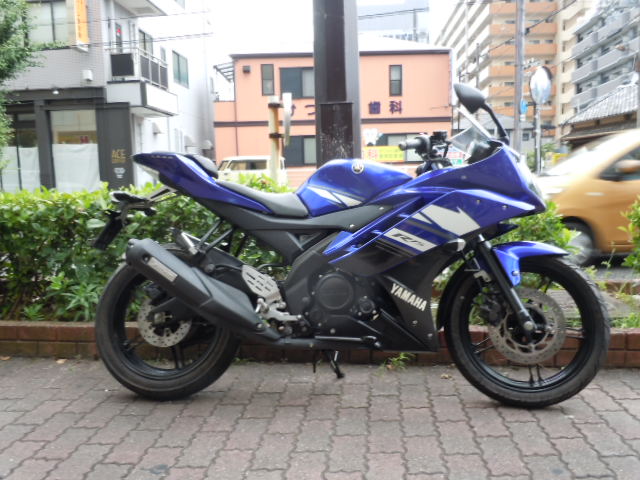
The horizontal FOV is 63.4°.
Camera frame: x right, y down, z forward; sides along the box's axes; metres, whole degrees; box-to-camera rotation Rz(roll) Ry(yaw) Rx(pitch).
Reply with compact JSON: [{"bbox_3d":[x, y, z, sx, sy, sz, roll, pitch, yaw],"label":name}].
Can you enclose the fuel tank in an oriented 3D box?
[{"bbox_3d":[0.135,-0.197,1.973,0.440,0.230,0.290,-1,-3,6],"label":"fuel tank"}]

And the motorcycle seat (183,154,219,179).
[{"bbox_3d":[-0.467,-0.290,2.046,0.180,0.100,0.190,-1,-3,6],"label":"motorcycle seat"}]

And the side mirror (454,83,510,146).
[{"bbox_3d":[0.540,-0.415,1.713,0.200,0.170,0.210,-1,-3,6],"label":"side mirror"}]

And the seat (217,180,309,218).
[{"bbox_3d":[-0.217,-0.157,2.011,0.380,0.150,0.260,-1,-3,6],"label":"seat"}]

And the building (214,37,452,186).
[{"bbox_3d":[0.626,-5.445,24.000,9.400,6.800,8.000,-1,7,2],"label":"building"}]

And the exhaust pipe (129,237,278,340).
[{"bbox_3d":[-0.421,0.175,1.814,0.600,0.145,0.125,32,1,7],"label":"exhaust pipe"}]

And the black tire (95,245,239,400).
[{"bbox_3d":[-0.599,0.315,2.028,0.610,0.610,0.130,-1,-3,6],"label":"black tire"}]

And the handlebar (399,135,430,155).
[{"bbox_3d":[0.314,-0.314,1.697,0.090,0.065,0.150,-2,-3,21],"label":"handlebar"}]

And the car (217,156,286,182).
[{"bbox_3d":[-2.808,-1.871,17.000,3.450,1.530,1.500,-4,7,-19],"label":"car"}]

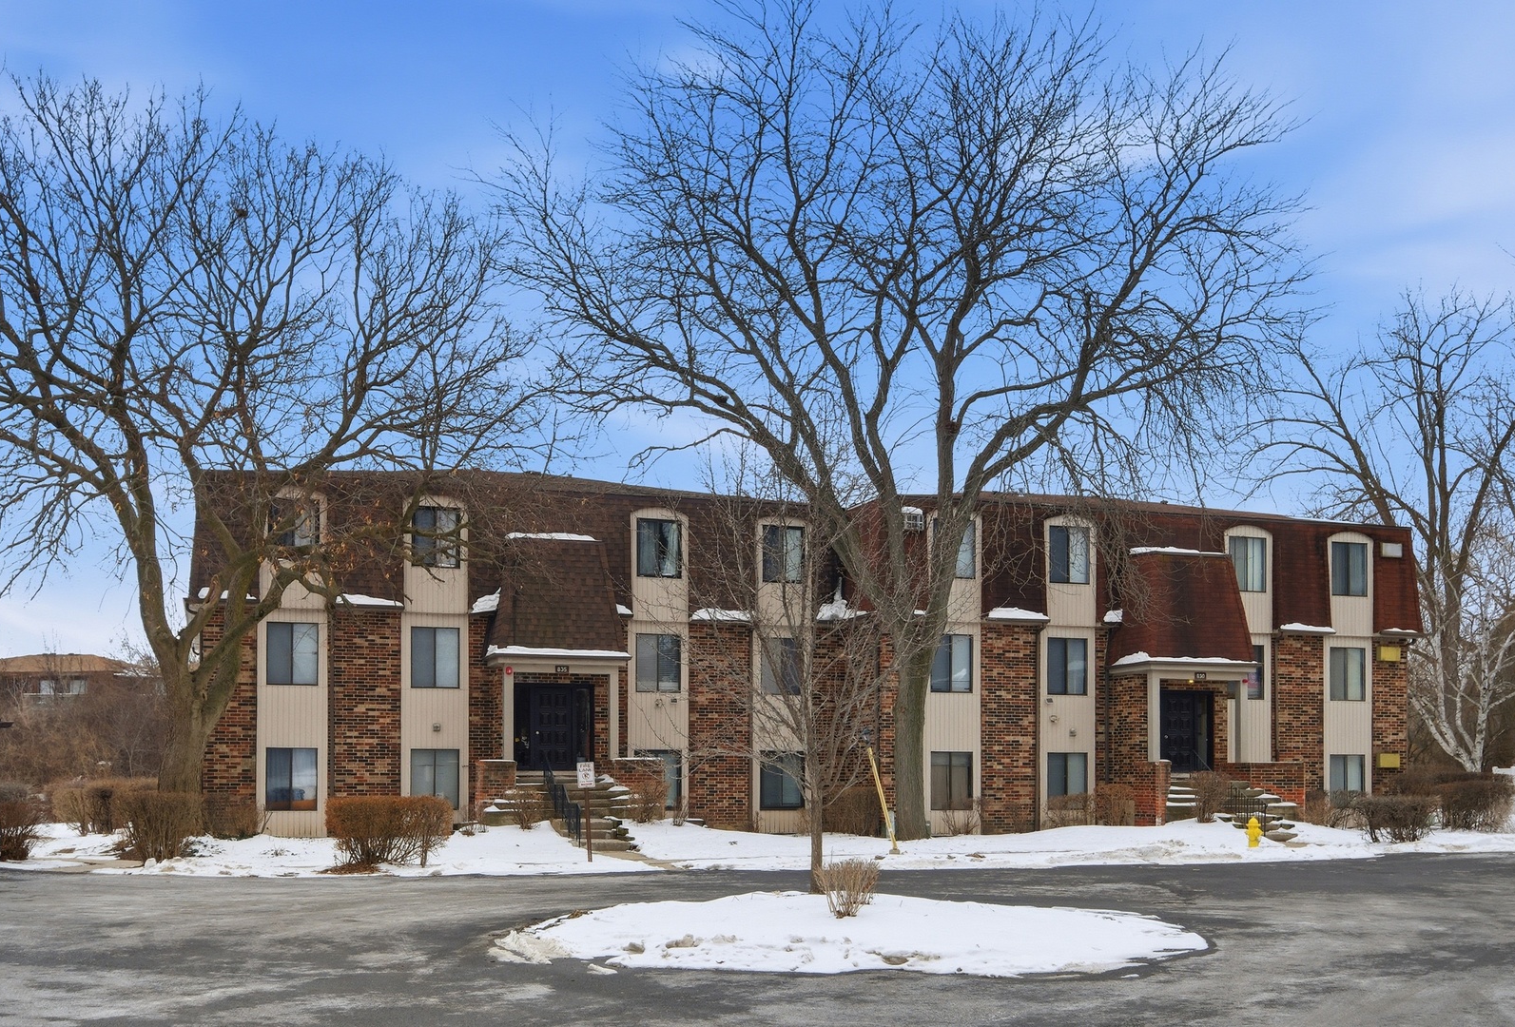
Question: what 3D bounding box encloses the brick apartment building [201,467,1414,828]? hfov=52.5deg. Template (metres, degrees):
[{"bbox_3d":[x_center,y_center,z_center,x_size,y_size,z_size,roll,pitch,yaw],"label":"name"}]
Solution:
[{"bbox_3d":[0.860,3.500,43.600,30.800,9.300,15.300,1,-5,-16],"label":"brick apartment building"}]

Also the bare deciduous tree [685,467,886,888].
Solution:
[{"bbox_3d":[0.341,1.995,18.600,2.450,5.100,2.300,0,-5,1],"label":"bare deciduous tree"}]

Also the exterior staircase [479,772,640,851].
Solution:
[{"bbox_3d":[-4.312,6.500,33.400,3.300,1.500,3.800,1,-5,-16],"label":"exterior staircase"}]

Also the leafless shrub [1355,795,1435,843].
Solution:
[{"bbox_3d":[14.538,6.975,35.000,1.800,1.070,1.400,-2,-5,23],"label":"leafless shrub"}]

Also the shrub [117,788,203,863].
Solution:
[{"bbox_3d":[-10.715,5.609,27.500,1.500,1.250,1.350,2,-5,-21],"label":"shrub"}]

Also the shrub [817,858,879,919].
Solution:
[{"bbox_3d":[0.919,3.809,15.600,0.630,0.610,0.580,0,-5,3],"label":"shrub"}]

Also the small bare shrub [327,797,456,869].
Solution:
[{"bbox_3d":[-6.391,5.530,26.600,2.200,1.250,1.700,1,-5,-14],"label":"small bare shrub"}]

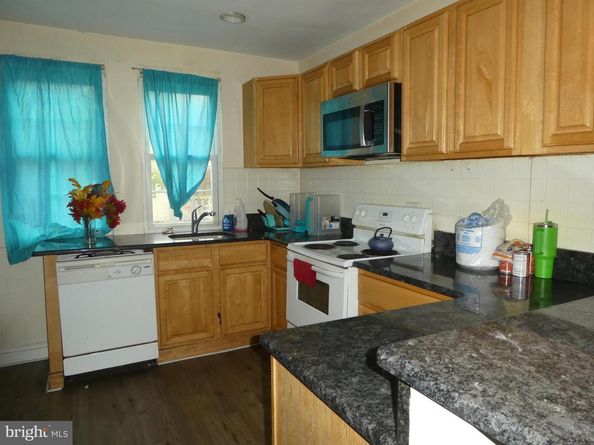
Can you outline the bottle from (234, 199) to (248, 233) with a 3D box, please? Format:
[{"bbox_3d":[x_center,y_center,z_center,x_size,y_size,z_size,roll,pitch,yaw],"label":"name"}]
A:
[{"bbox_3d":[-0.493,-0.069,3.713,0.115,0.295,0.075,-2,7,-18],"label":"bottle"}]

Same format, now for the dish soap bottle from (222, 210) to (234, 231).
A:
[{"bbox_3d":[-0.607,-0.016,3.665,0.100,0.210,0.065,-2,7,-18],"label":"dish soap bottle"}]

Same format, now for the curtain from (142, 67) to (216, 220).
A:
[{"bbox_3d":[-0.963,-0.638,3.514,0.620,1.215,0.090,-3,7,-27],"label":"curtain"}]

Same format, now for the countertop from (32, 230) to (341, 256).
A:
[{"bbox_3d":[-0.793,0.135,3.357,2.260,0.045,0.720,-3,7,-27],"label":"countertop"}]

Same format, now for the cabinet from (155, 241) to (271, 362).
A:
[{"bbox_3d":[-0.762,0.581,3.479,0.915,0.885,0.620,-3,7,-27],"label":"cabinet"}]

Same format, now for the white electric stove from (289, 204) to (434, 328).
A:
[{"bbox_3d":[0.382,0.494,2.797,0.685,1.195,0.757,-3,7,-27],"label":"white electric stove"}]

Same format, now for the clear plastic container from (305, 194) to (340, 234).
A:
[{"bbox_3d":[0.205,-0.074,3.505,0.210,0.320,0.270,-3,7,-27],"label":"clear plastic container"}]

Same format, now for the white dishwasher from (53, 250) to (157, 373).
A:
[{"bbox_3d":[-1.425,0.607,3.113,0.604,0.850,0.620,-3,7,-27],"label":"white dishwasher"}]

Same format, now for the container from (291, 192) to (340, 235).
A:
[{"bbox_3d":[0.162,-0.082,3.577,0.220,0.330,0.470,-3,7,-27],"label":"container"}]

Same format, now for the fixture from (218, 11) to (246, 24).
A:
[{"bbox_3d":[-0.450,-1.427,2.886,0.180,0.030,0.180,0,6,0],"label":"fixture"}]

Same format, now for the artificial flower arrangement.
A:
[{"bbox_3d":[-1.438,-0.141,2.968,0.350,0.380,0.380,-3,7,-27],"label":"artificial flower arrangement"}]

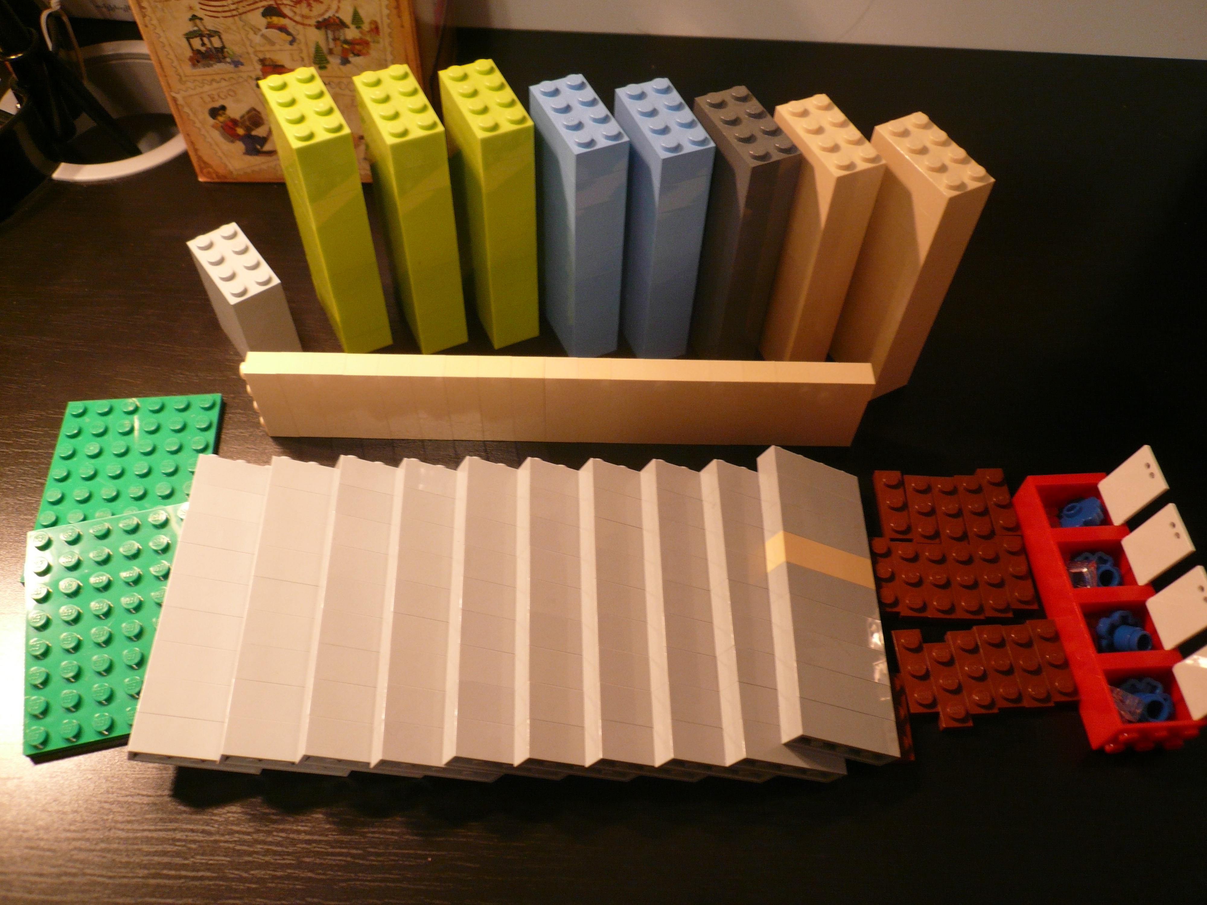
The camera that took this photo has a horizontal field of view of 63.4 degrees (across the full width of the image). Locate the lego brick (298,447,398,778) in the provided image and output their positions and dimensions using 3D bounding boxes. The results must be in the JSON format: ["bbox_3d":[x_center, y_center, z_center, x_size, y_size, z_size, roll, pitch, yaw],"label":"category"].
[{"bbox_3d":[-0.060,0.041,0.265,0.032,0.008,0.088,16,51,-25],"label":"lego brick"}]

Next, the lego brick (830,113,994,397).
[{"bbox_3d":[0.088,-0.057,0.298,0.016,0.088,0.032,-23,59,-17],"label":"lego brick"}]

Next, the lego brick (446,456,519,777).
[{"bbox_3d":[-0.025,0.042,0.265,0.032,0.008,0.088,17,50,-26],"label":"lego brick"}]

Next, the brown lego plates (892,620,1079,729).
[{"bbox_3d":[0.106,0.061,0.269,0.048,0.005,0.030,-2,56,-3],"label":"brown lego plates"}]

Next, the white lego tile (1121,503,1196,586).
[{"bbox_3d":[0.152,0.026,0.267,0.002,0.021,0.015,5,55,-12],"label":"white lego tile"}]

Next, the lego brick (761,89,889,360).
[{"bbox_3d":[0.061,-0.063,0.302,0.016,0.088,0.032,-19,58,-15],"label":"lego brick"}]

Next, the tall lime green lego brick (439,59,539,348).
[{"bbox_3d":[-0.034,-0.074,0.305,0.016,0.088,0.032,-20,58,-15],"label":"tall lime green lego brick"}]

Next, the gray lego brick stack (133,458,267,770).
[{"bbox_3d":[-0.102,0.041,0.266,0.032,0.008,0.088,15,51,-23],"label":"gray lego brick stack"}]

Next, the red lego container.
[{"bbox_3d":[0.141,0.043,0.275,0.024,0.016,0.079,-2,55,-3],"label":"red lego container"}]

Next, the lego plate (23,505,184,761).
[{"bbox_3d":[-0.132,0.046,0.267,0.048,0.005,0.064,-11,61,-9],"label":"lego plate"}]

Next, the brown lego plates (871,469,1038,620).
[{"bbox_3d":[0.102,0.026,0.292,0.048,0.005,0.052,2,55,-1],"label":"brown lego plates"}]

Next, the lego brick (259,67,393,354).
[{"bbox_3d":[-0.083,-0.071,0.302,0.016,0.088,0.032,-22,59,-16],"label":"lego brick"}]

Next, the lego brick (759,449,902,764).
[{"bbox_3d":[0.061,0.039,0.272,0.032,0.008,0.088,19,51,-23],"label":"lego brick"}]

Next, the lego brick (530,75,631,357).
[{"bbox_3d":[-0.008,-0.070,0.304,0.016,0.088,0.032,-20,58,-15],"label":"lego brick"}]

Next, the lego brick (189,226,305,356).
[{"bbox_3d":[-0.114,-0.048,0.314,0.016,0.040,0.032,-31,62,-21],"label":"lego brick"}]

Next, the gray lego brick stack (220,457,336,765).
[{"bbox_3d":[-0.081,0.041,0.267,0.032,0.008,0.088,13,53,-23],"label":"gray lego brick stack"}]

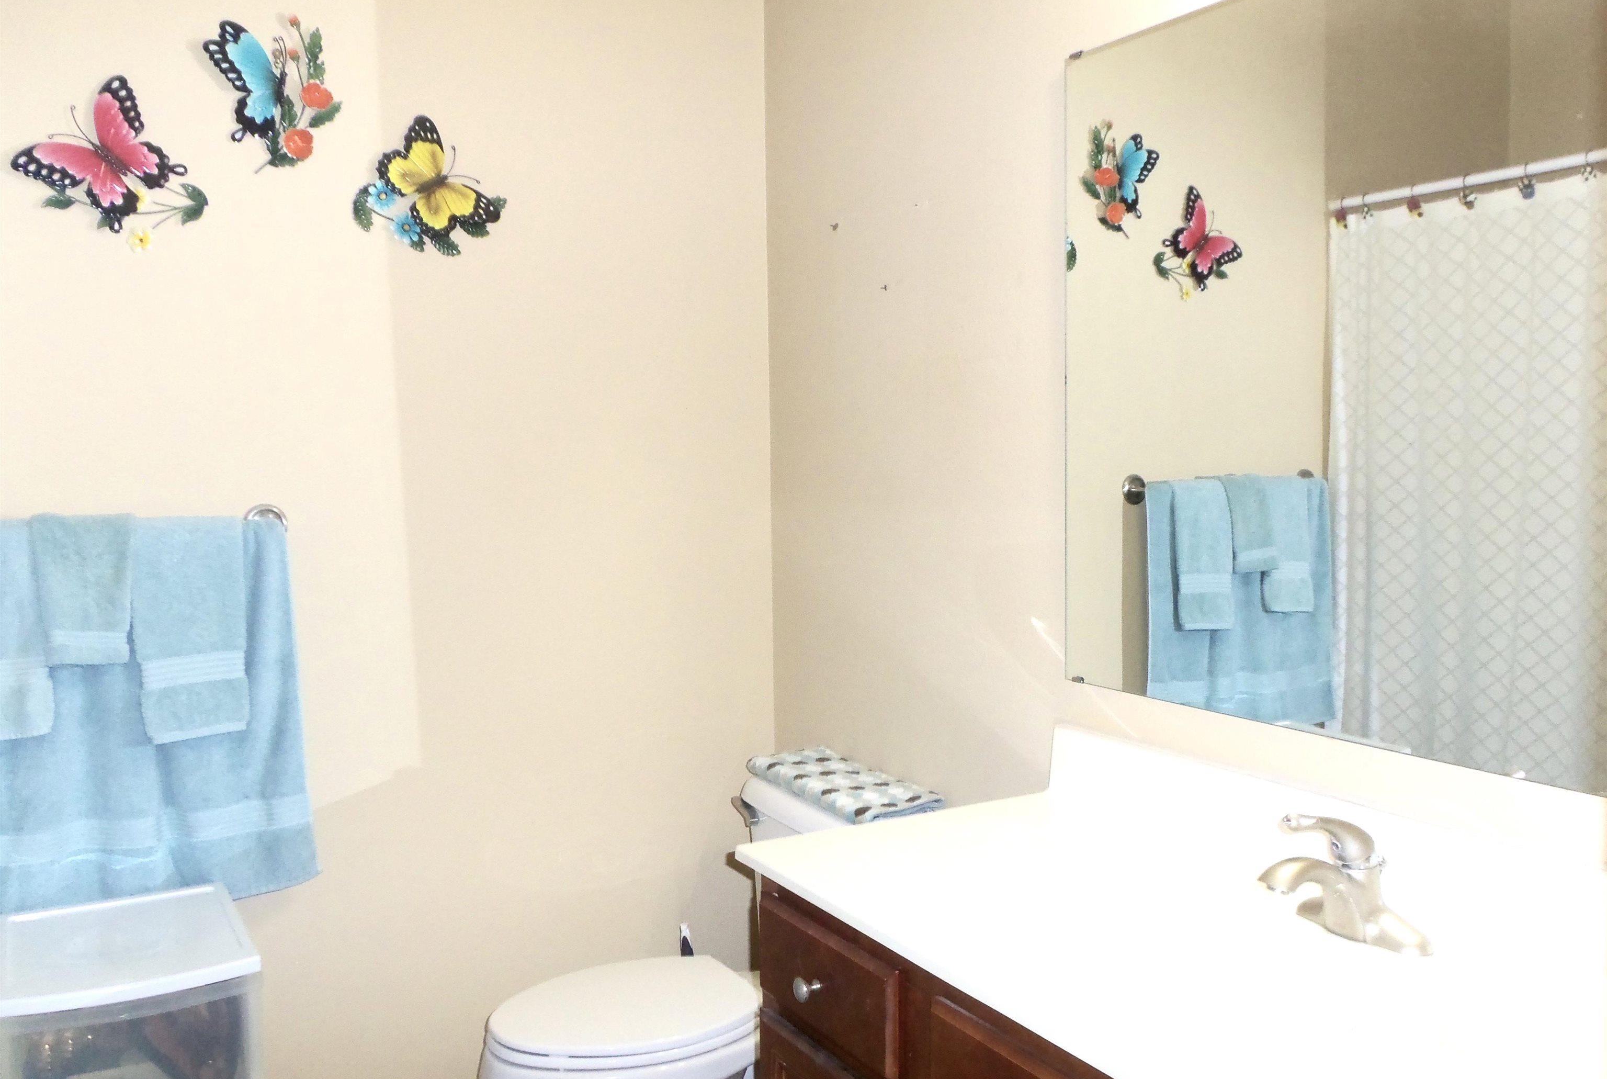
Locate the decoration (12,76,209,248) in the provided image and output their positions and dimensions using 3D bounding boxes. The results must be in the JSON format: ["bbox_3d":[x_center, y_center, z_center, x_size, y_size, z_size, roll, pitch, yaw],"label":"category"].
[{"bbox_3d":[-1.101,-0.601,2.070,0.278,0.276,0.048,-3,5,-30],"label":"decoration"}]

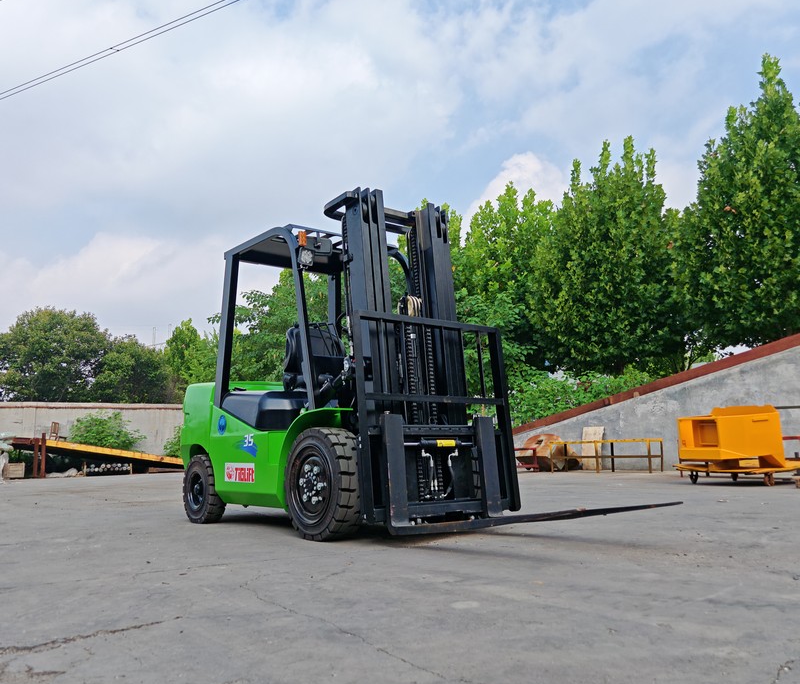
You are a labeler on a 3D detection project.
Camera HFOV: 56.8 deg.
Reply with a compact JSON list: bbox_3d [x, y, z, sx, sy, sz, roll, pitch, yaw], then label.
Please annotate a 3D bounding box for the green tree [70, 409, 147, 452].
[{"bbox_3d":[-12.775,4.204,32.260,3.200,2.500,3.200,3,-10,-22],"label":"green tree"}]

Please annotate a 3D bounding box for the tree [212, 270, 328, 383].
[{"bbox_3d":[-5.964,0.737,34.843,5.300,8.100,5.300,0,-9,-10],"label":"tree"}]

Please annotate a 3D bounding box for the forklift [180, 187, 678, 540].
[{"bbox_3d":[-0.207,0.182,5.122,1.220,2.210,4.130,6,-11,-37],"label":"forklift"}]

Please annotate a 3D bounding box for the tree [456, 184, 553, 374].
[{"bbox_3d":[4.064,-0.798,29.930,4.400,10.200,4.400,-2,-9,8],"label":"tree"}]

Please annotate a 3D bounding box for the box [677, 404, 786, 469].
[{"bbox_3d":[5.173,1.509,11.613,1.000,0.970,1.300,2,-10,-21],"label":"box"}]

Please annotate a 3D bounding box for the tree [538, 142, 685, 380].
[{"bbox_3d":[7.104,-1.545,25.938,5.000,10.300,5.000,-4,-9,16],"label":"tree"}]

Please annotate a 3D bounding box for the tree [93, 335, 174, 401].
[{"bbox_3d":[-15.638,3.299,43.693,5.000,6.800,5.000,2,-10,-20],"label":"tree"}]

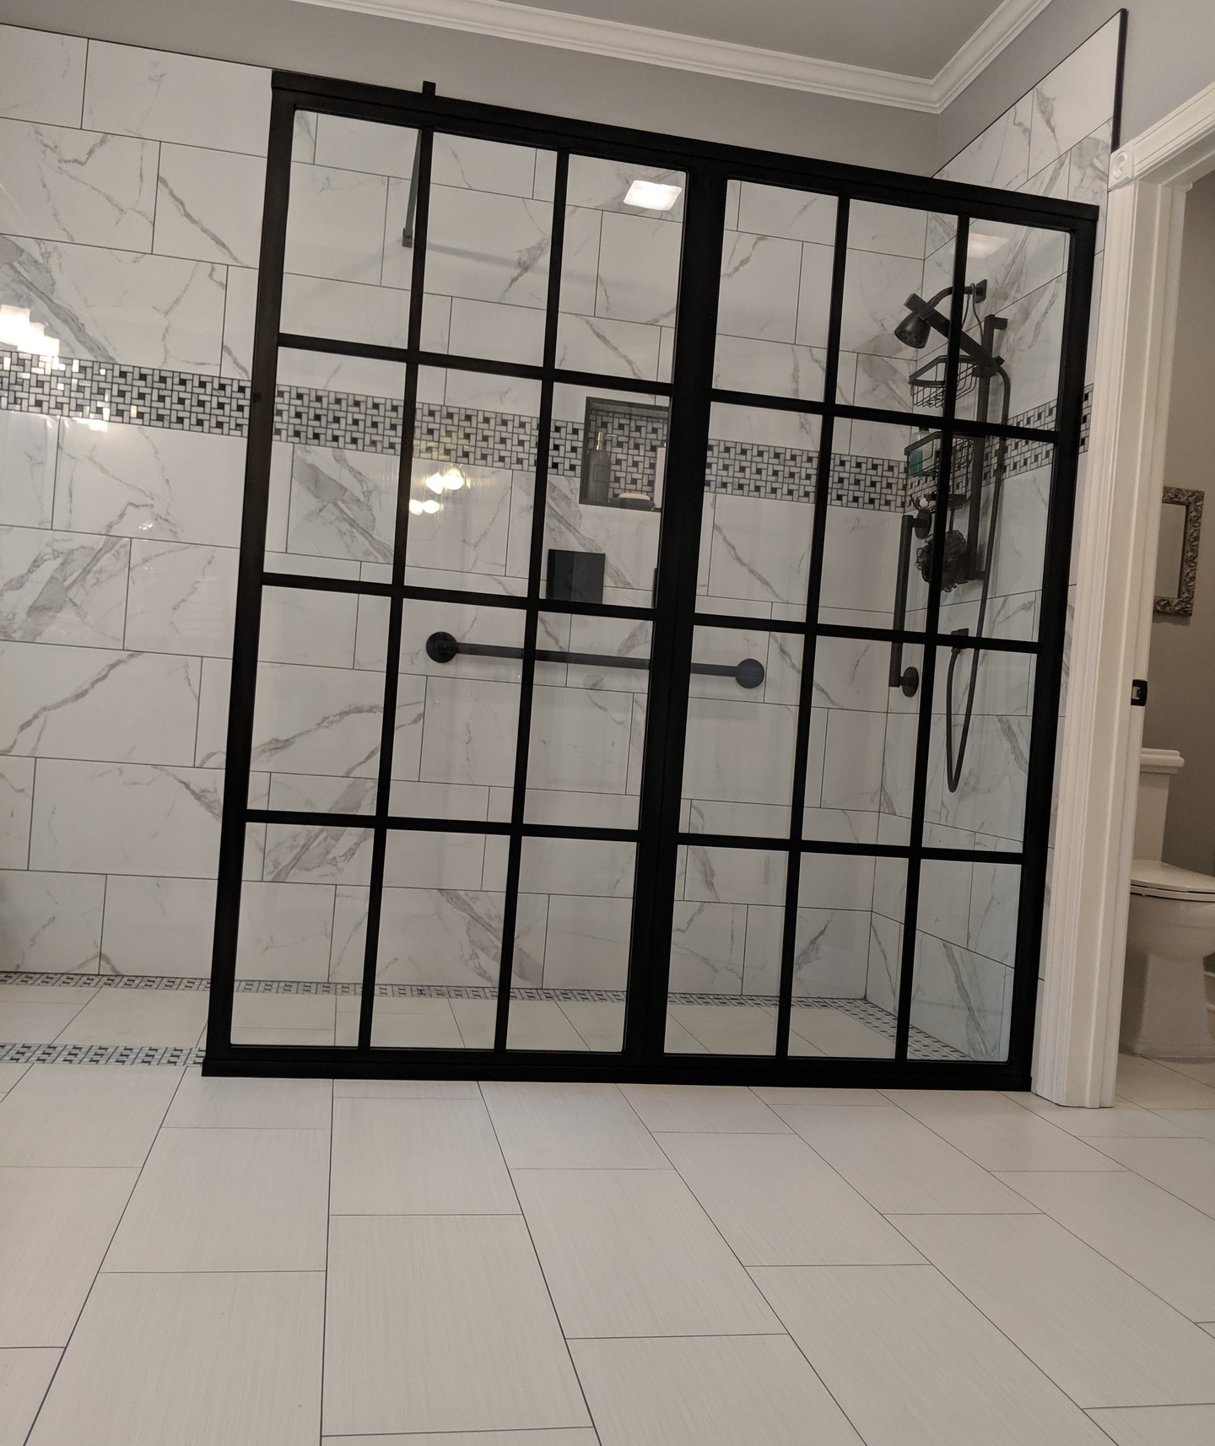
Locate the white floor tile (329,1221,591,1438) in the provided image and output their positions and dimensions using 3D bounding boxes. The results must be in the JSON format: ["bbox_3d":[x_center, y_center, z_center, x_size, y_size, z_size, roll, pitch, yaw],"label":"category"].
[{"bbox_3d":[-0.224,0.792,1.707,0.303,0.010,0.596,4,0,-12],"label":"white floor tile"}]

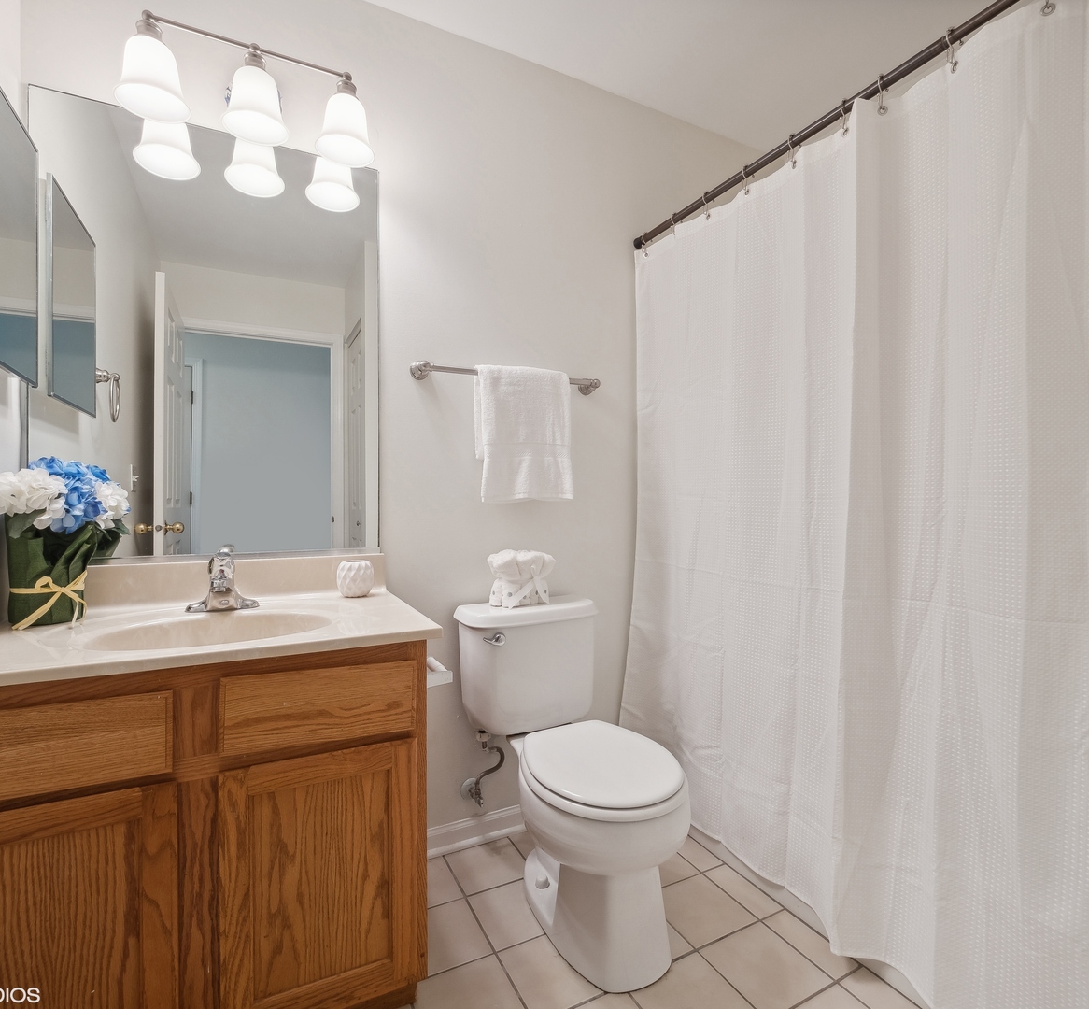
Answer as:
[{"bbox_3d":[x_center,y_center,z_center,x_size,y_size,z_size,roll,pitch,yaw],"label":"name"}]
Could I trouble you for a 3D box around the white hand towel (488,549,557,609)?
[{"bbox_3d":[-0.074,0.216,1.627,0.170,0.160,0.100,0,-1,-28],"label":"white hand towel"}]

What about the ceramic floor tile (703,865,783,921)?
[{"bbox_3d":[0.522,1.035,1.460,0.086,0.010,0.205,0,-1,-28],"label":"ceramic floor tile"}]

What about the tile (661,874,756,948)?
[{"bbox_3d":[0.393,1.034,1.392,0.205,0.010,0.205,0,-1,-28],"label":"tile"}]

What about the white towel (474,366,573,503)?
[{"bbox_3d":[-0.061,-0.217,1.682,0.318,0.405,0.075,0,-1,-28],"label":"white towel"}]

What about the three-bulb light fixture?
[{"bbox_3d":[-0.705,-1.001,1.322,0.550,0.218,0.190,0,-1,-28],"label":"three-bulb light fixture"}]

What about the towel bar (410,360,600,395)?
[{"bbox_3d":[-0.092,-0.387,1.689,0.625,0.058,0.090,0,-1,-28],"label":"towel bar"}]

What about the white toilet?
[{"bbox_3d":[0.059,0.656,1.414,0.420,0.746,0.660,0,-1,-28],"label":"white toilet"}]

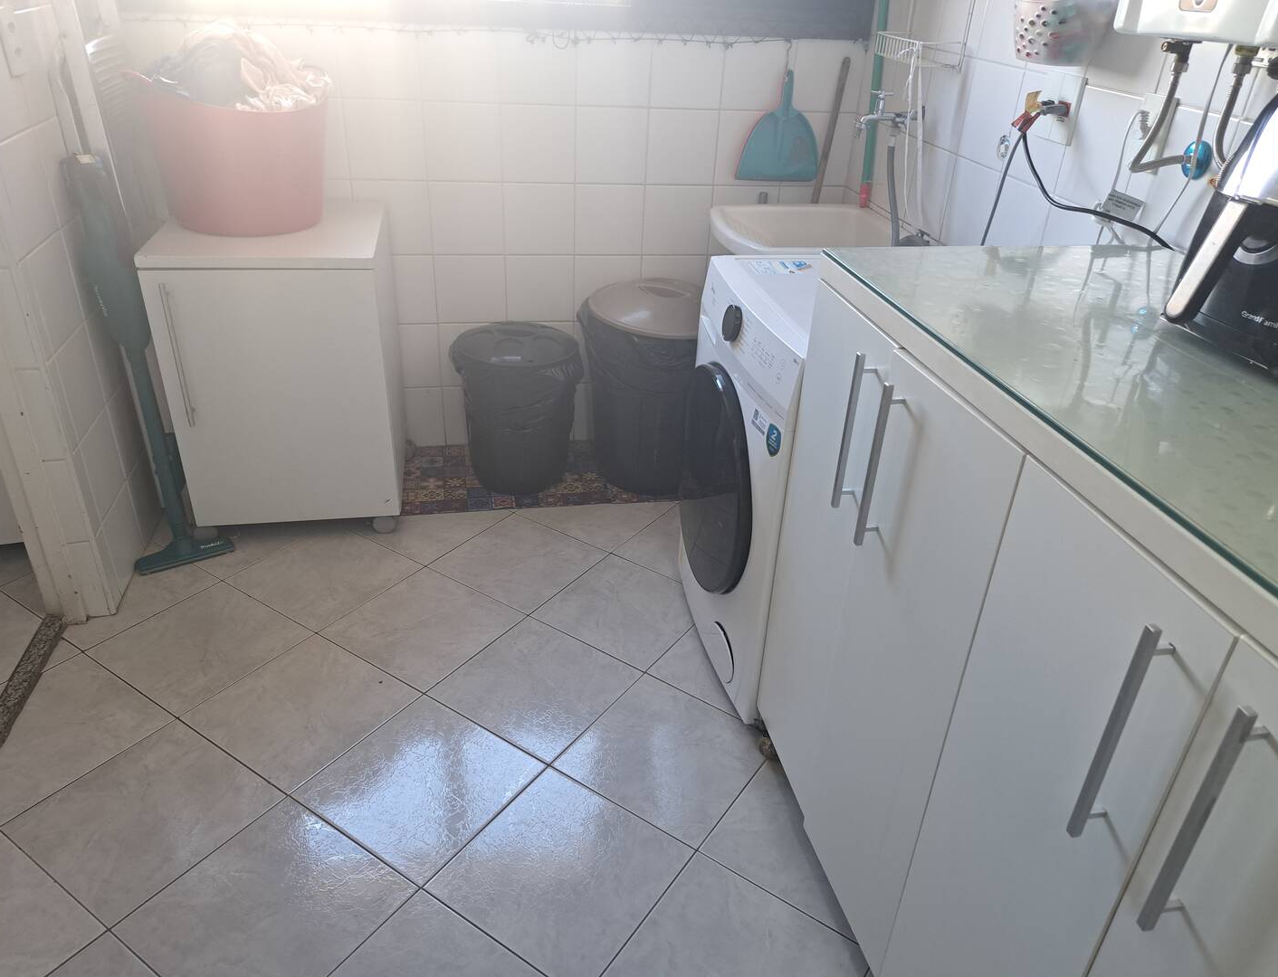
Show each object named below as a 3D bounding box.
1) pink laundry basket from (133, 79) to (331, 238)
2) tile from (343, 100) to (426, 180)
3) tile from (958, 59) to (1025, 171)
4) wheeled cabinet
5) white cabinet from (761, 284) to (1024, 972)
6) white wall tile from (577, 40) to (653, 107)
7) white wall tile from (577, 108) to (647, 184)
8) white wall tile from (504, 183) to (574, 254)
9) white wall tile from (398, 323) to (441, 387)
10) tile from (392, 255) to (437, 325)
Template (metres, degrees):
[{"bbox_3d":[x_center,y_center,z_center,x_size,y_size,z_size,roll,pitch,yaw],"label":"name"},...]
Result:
[{"bbox_3d":[-0.966,-0.803,2.203,0.410,0.290,0.390,-3,30,-11],"label":"pink laundry basket"},{"bbox_3d":[-0.670,-0.922,2.400,0.200,0.200,0.010,-3,30,-11],"label":"tile"},{"bbox_3d":[0.754,-0.798,1.928,0.010,0.200,0.200,-3,30,-11],"label":"tile"},{"bbox_3d":[-0.895,-0.332,2.356,0.490,0.690,0.515,-3,30,-11],"label":"wheeled cabinet"},{"bbox_3d":[0.579,0.188,1.390,0.590,0.870,0.575,-3,30,-10],"label":"white cabinet"},{"bbox_3d":[-0.065,-1.128,2.437,0.200,0.185,0.010,-3,30,-11],"label":"white wall tile"},{"bbox_3d":[-0.076,-0.961,2.538,0.202,0.202,0.010,-3,30,-11],"label":"white wall tile"},{"bbox_3d":[-0.285,-0.771,2.594,0.200,0.200,0.010,-3,30,-11],"label":"white wall tile"},{"bbox_3d":[-0.698,-0.394,2.695,0.200,0.200,0.010,-3,30,-11],"label":"white wall tile"},{"bbox_3d":[-0.693,-0.574,2.616,0.200,0.200,0.010,-3,30,-11],"label":"tile"}]

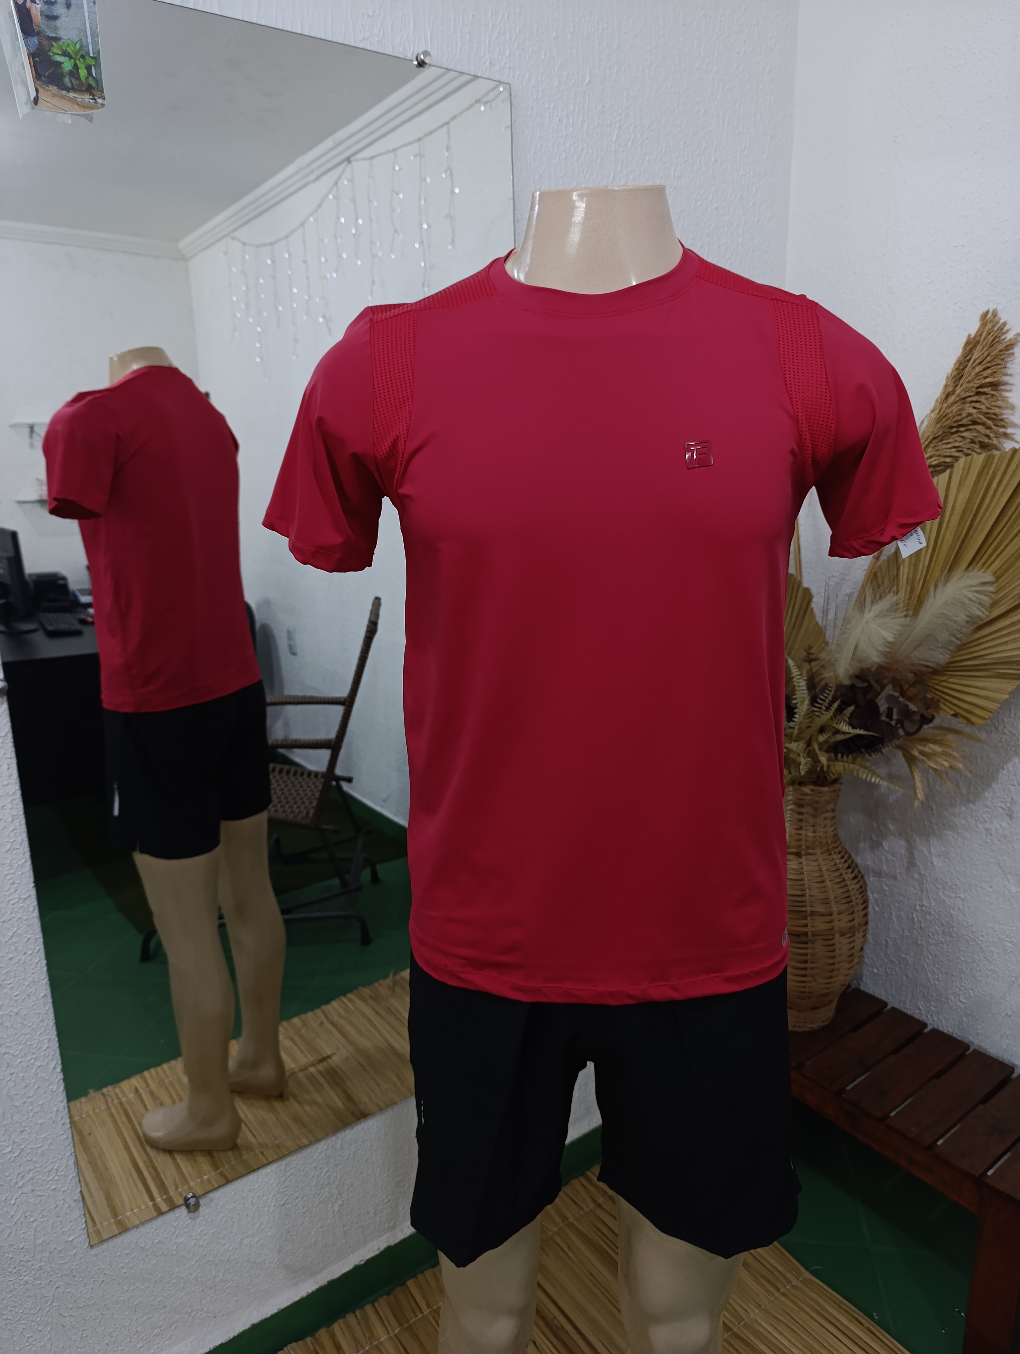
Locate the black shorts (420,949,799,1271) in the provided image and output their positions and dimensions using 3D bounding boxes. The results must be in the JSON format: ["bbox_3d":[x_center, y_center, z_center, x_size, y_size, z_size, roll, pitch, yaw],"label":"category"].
[{"bbox_3d":[0.095,0.359,0.903,0.397,0.438,0.268,-1,13,1],"label":"black shorts"}]

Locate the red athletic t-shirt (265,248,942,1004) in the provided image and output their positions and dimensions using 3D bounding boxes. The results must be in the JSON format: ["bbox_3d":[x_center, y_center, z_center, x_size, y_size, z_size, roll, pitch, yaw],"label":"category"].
[{"bbox_3d":[0.084,-0.035,0.804,0.585,0.649,0.278,-1,13,1],"label":"red athletic t-shirt"}]

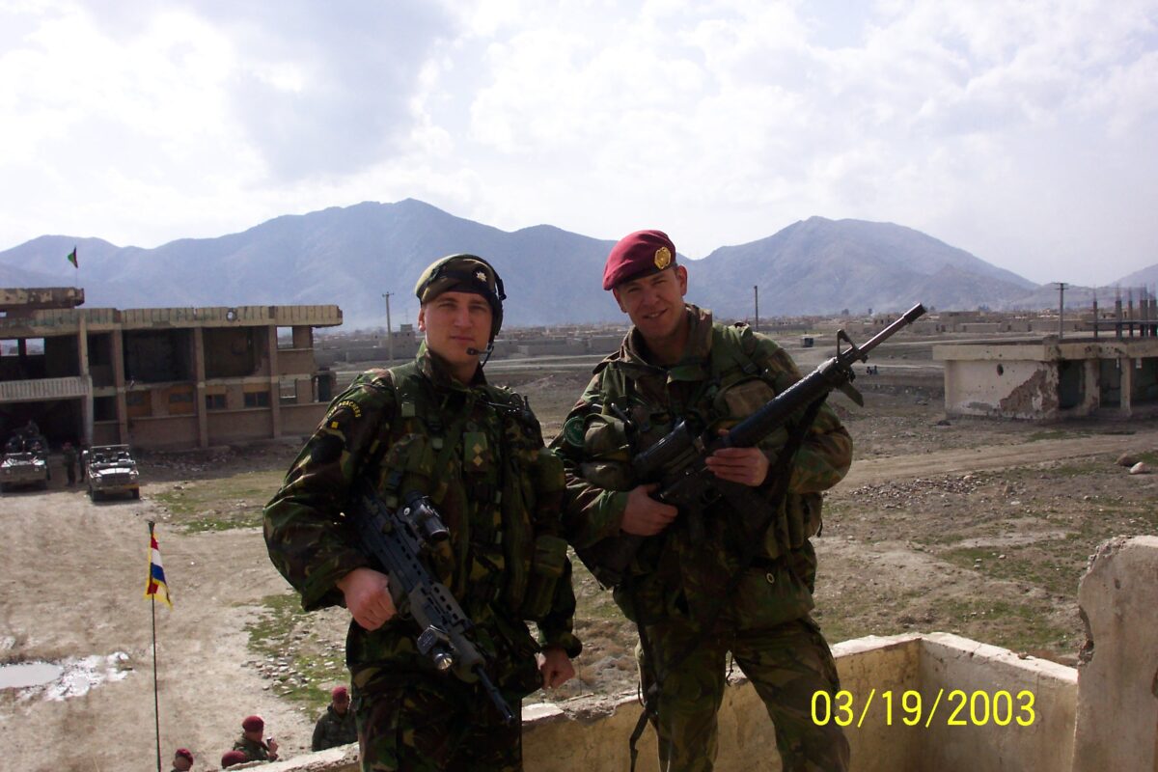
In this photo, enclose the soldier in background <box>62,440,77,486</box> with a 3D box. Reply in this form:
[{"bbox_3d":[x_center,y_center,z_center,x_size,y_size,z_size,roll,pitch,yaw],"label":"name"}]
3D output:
[{"bbox_3d":[-19.669,3.002,43.500,0.500,1.790,0.400,0,4,30],"label":"soldier in background"}]

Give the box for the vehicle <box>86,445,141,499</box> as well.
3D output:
[{"bbox_3d":[-17.025,3.041,41.015,1.700,1.850,4.300,-4,4,-25],"label":"vehicle"}]

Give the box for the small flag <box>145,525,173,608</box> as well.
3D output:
[{"bbox_3d":[-4.106,1.759,11.000,0.240,0.800,0.120,-3,4,-21],"label":"small flag"}]

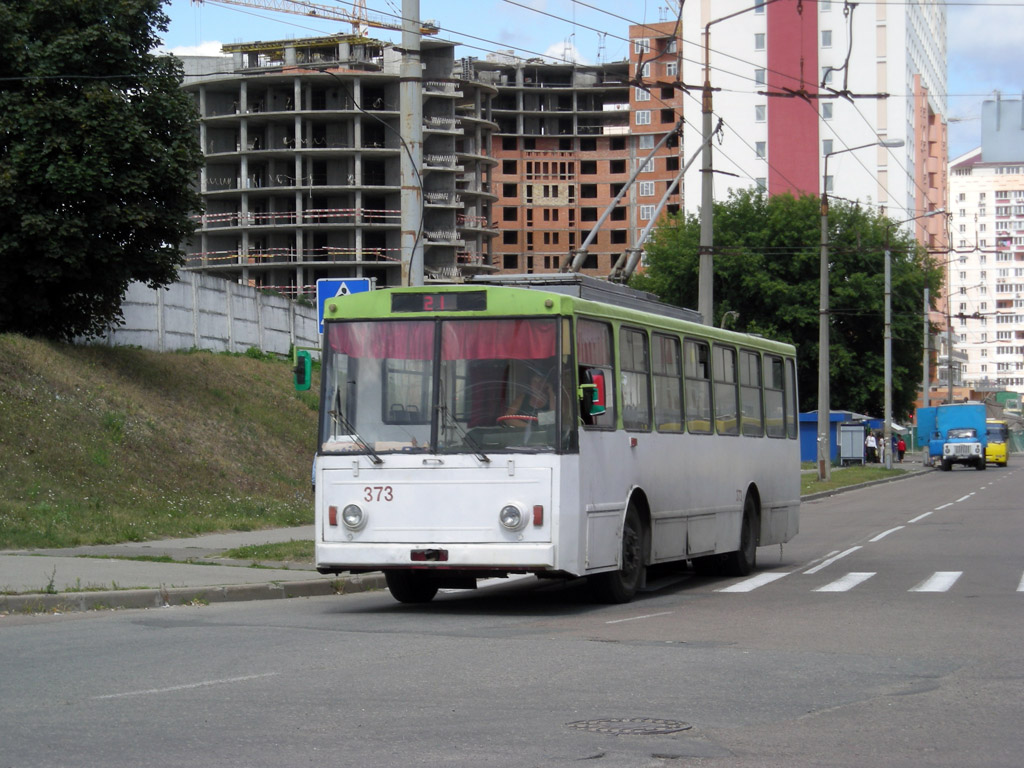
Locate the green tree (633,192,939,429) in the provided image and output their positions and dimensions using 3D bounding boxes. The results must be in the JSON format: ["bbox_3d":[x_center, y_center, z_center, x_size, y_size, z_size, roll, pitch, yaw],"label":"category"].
[{"bbox_3d":[17.401,-3.807,175.000,19.000,16.500,16.500,-1,-1,6],"label":"green tree"}]

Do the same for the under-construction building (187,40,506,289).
[{"bbox_3d":[-14.578,-14.240,235.000,28.000,31.000,21.000,0,-1,-5],"label":"under-construction building"}]

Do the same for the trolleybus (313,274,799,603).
[{"bbox_3d":[0.930,0.630,30.250,2.500,3.200,11.200,-1,-2,16],"label":"trolleybus"}]

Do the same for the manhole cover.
[{"bbox_3d":[0.625,1.823,14.800,0.670,0.030,0.670,0,-1,0],"label":"manhole cover"}]

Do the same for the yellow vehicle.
[{"bbox_3d":[27.807,3.408,162.000,2.350,2.800,7.200,-1,-1,11],"label":"yellow vehicle"}]

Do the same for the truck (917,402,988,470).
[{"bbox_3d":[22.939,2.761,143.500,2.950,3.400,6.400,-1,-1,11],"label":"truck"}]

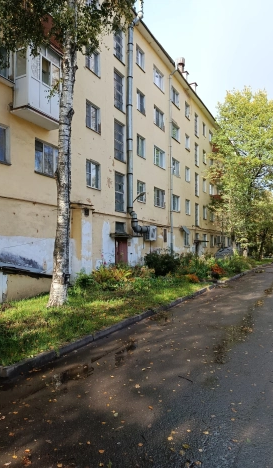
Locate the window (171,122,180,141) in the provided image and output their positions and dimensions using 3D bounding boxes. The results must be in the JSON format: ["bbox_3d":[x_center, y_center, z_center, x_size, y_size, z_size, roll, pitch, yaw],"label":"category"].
[{"bbox_3d":[3.043,-8.023,25.722,0.150,1.282,1.645,-2,-3,28],"label":"window"}]

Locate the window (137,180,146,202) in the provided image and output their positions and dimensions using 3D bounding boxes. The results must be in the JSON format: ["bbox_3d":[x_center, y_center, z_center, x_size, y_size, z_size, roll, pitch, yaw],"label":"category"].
[{"bbox_3d":[0.234,-2.637,20.083,0.150,1.276,1.148,-2,-3,28],"label":"window"}]

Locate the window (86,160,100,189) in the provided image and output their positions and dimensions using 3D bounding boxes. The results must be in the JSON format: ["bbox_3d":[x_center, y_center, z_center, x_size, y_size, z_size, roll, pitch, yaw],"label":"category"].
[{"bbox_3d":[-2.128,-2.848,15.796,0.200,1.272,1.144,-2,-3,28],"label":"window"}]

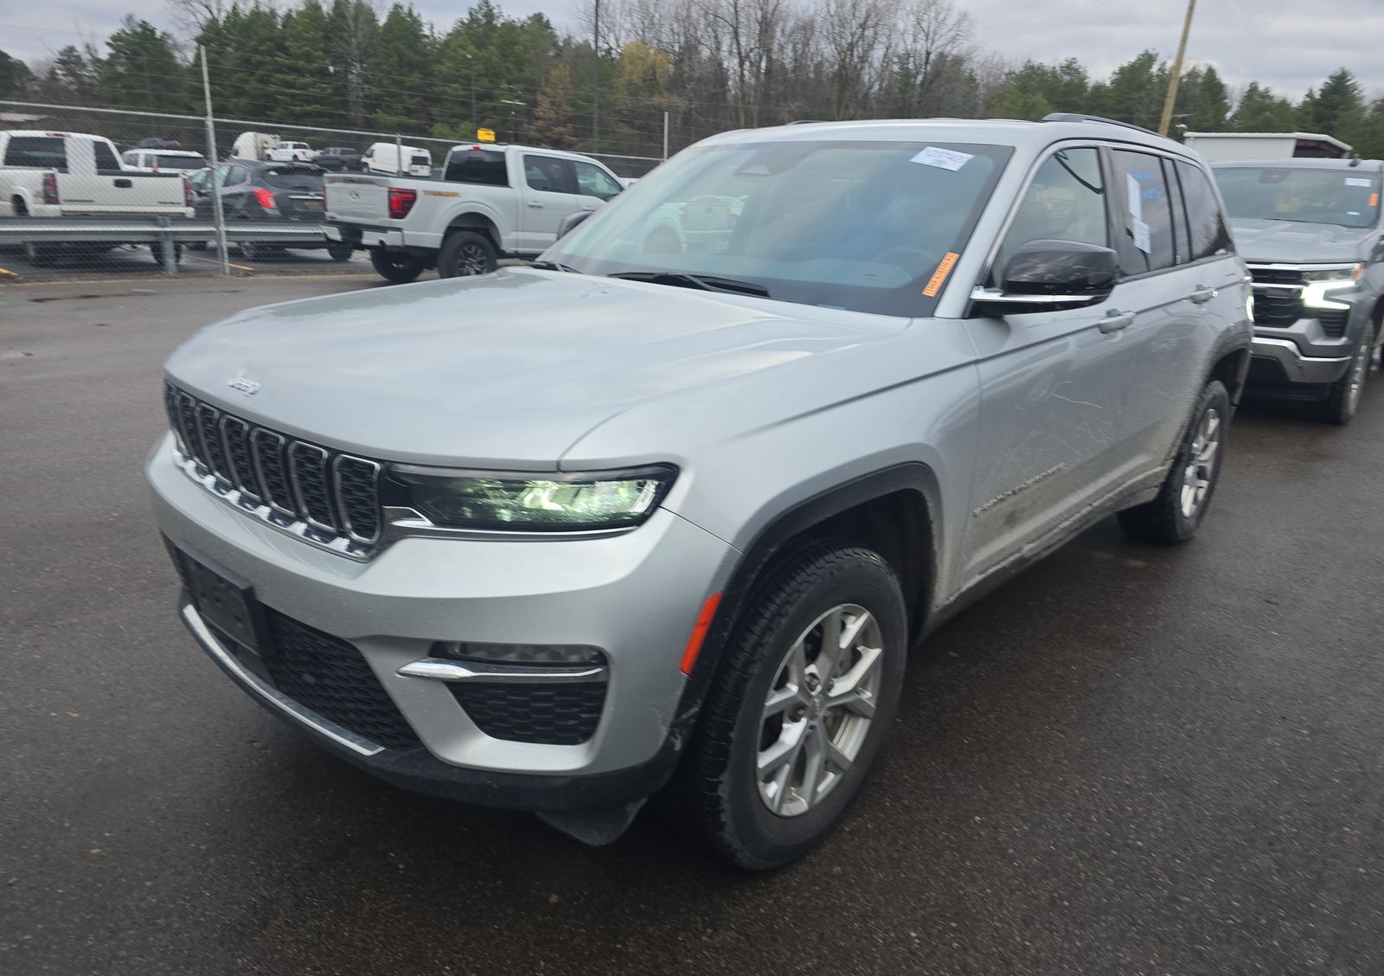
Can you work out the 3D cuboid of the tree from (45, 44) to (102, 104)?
[{"bbox_3d":[-47.021,-29.497,71.010,3.724,8.696,3.724,-9,21,-31],"label":"tree"}]

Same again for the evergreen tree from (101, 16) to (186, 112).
[{"bbox_3d":[-37.979,-27.804,64.914,5.215,9.813,5.215,-8,20,-28],"label":"evergreen tree"}]

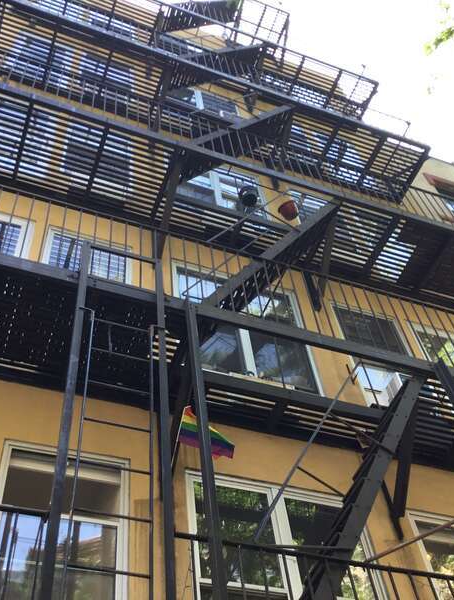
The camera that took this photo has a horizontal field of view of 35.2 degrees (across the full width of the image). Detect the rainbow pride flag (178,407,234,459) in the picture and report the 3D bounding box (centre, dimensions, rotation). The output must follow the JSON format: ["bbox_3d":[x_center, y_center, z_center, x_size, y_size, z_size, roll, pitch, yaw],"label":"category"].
[{"bbox_3d":[-0.144,0.941,5.050,0.450,0.290,0.100,25,-27,-11],"label":"rainbow pride flag"}]

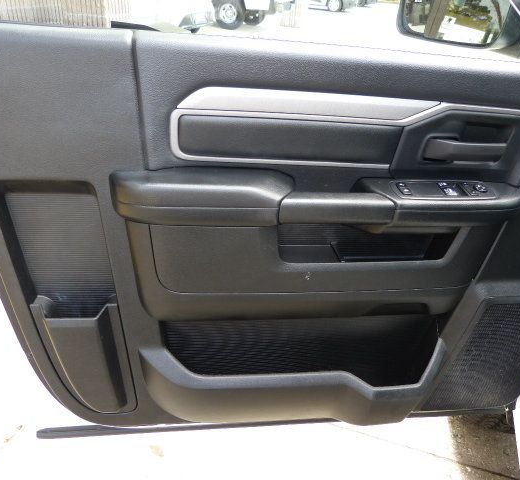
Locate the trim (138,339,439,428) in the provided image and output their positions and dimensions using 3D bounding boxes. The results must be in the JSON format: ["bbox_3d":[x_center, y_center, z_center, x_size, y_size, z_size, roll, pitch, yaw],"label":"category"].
[{"bbox_3d":[0.065,0.284,0.925,0.585,0.192,0.071,0,34,-9],"label":"trim"}]

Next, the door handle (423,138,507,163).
[{"bbox_3d":[0.315,-0.134,0.709,0.138,0.032,0.031,0,34,-9],"label":"door handle"}]

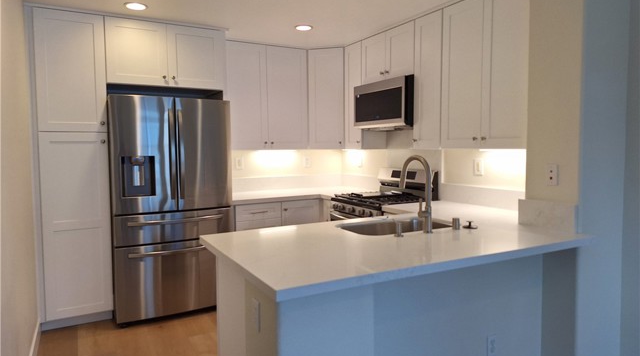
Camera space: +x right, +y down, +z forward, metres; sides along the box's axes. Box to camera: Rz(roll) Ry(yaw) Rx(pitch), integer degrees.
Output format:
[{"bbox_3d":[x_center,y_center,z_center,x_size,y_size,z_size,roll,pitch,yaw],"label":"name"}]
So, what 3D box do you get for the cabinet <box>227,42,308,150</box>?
[{"bbox_3d":[-0.609,-0.812,4.446,0.914,1.046,0.335,-2,4,-29],"label":"cabinet"}]

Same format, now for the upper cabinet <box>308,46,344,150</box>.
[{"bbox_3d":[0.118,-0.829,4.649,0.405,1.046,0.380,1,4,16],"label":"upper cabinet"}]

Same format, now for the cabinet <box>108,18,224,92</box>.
[{"bbox_3d":[-1.396,-1.021,3.774,0.933,0.504,0.645,-2,4,-28],"label":"cabinet"}]

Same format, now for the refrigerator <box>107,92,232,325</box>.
[{"bbox_3d":[-1.345,0.234,3.770,0.907,1.779,0.855,-2,4,-29],"label":"refrigerator"}]

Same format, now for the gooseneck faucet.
[{"bbox_3d":[0.536,0.085,2.463,0.100,0.430,0.260,-3,5,-32],"label":"gooseneck faucet"}]

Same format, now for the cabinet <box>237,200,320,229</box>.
[{"bbox_3d":[-0.534,0.652,4.404,0.884,0.876,0.618,-2,4,-29],"label":"cabinet"}]

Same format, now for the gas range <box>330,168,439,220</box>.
[{"bbox_3d":[0.574,0.525,3.898,0.685,1.183,0.758,-2,4,-29],"label":"gas range"}]

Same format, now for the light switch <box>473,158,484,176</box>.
[{"bbox_3d":[1.255,-0.081,3.348,0.012,0.122,0.086,-2,4,-29],"label":"light switch"}]

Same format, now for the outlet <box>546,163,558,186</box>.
[{"bbox_3d":[1.333,-0.015,2.441,0.010,0.118,0.072,-2,4,-28],"label":"outlet"}]

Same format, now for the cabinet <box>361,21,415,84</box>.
[{"bbox_3d":[0.731,-1.093,3.868,0.318,0.430,0.759,-2,4,-28],"label":"cabinet"}]

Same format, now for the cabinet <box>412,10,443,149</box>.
[{"bbox_3d":[0.996,-0.755,3.430,0.337,1.046,0.303,-2,4,-29],"label":"cabinet"}]

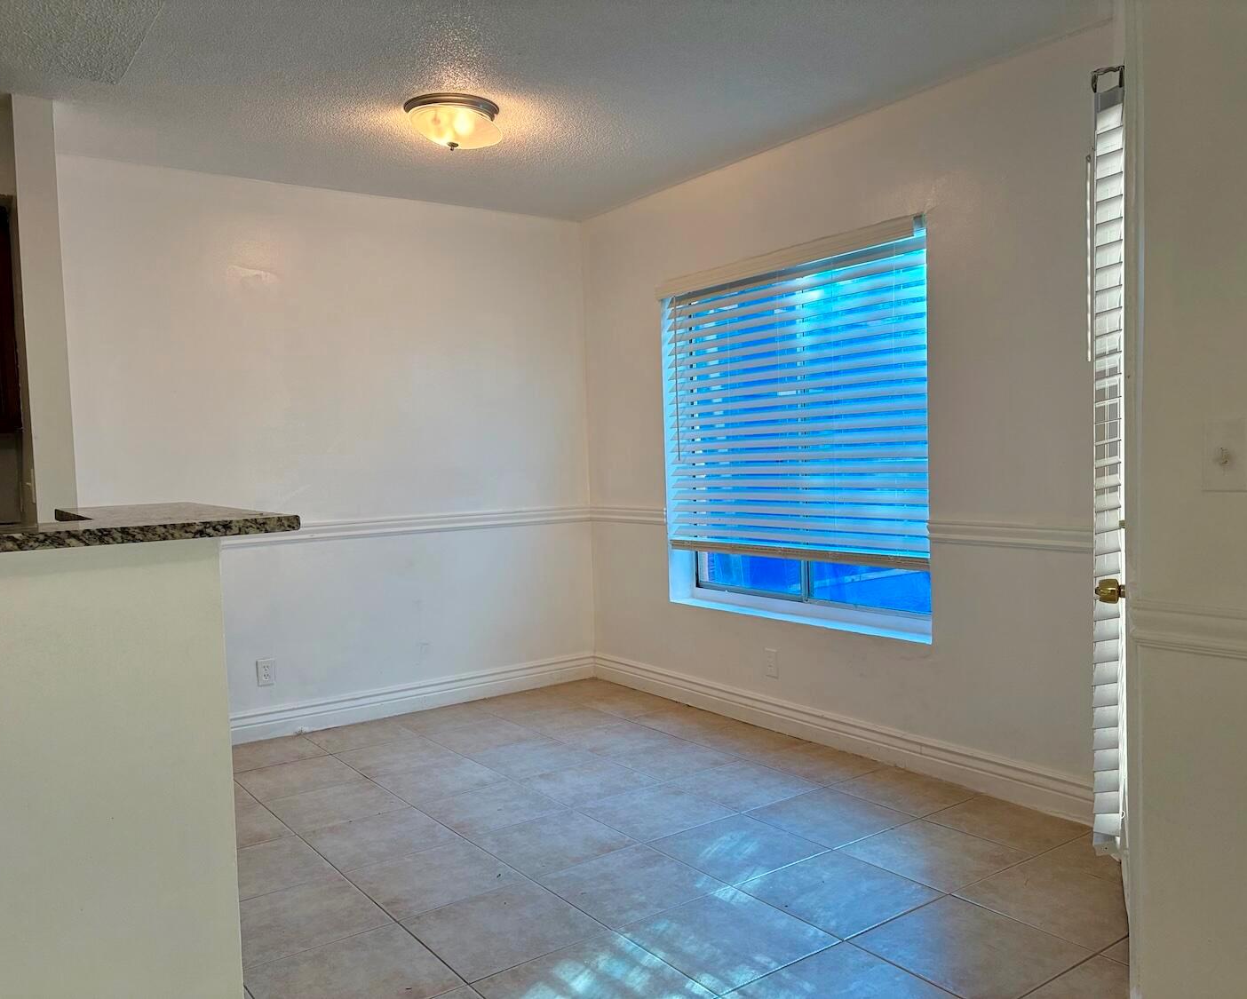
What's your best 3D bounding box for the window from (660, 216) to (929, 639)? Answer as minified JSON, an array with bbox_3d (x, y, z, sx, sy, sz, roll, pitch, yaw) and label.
[{"bbox_3d":[0.699,-0.258,4.192,0.140,1.520,1.510,-4,3,-35],"label":"window"}]

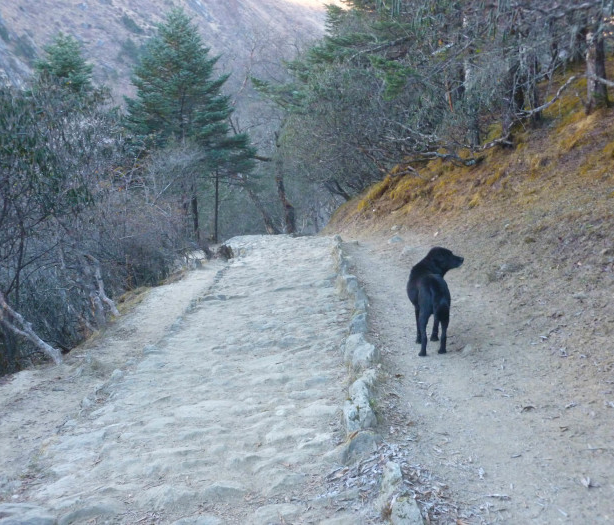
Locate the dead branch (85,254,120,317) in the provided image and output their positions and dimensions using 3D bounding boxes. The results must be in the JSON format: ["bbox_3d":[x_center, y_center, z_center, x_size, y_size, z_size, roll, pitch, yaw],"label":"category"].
[{"bbox_3d":[-1.910,0.215,6.800,0.320,0.570,0.270,0,3,0],"label":"dead branch"}]

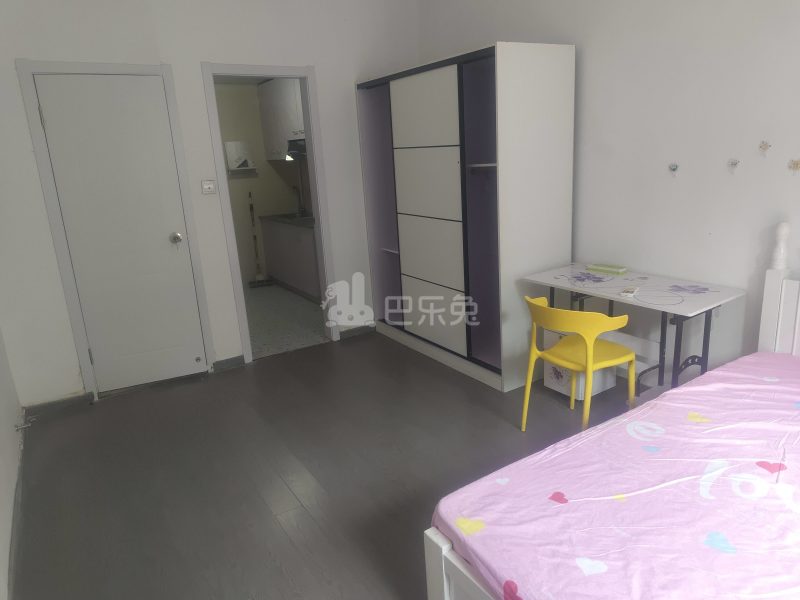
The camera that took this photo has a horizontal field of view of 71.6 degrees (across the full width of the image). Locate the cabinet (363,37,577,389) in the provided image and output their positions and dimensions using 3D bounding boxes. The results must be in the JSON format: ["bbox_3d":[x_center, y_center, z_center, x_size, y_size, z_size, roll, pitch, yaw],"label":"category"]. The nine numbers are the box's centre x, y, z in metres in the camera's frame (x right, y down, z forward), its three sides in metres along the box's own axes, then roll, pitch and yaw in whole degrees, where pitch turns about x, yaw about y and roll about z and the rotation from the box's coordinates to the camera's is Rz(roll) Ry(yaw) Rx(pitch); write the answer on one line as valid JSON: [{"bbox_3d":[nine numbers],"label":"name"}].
[{"bbox_3d":[0.409,-0.598,3.973,0.600,2.000,1.590,-13,18,-30],"label":"cabinet"}]

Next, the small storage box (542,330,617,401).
[{"bbox_3d":[1.122,0.351,3.449,0.328,0.399,0.288,-12,17,-29],"label":"small storage box"}]

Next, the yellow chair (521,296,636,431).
[{"bbox_3d":[0.913,0.342,2.845,0.480,0.742,0.490,-13,17,-34],"label":"yellow chair"}]

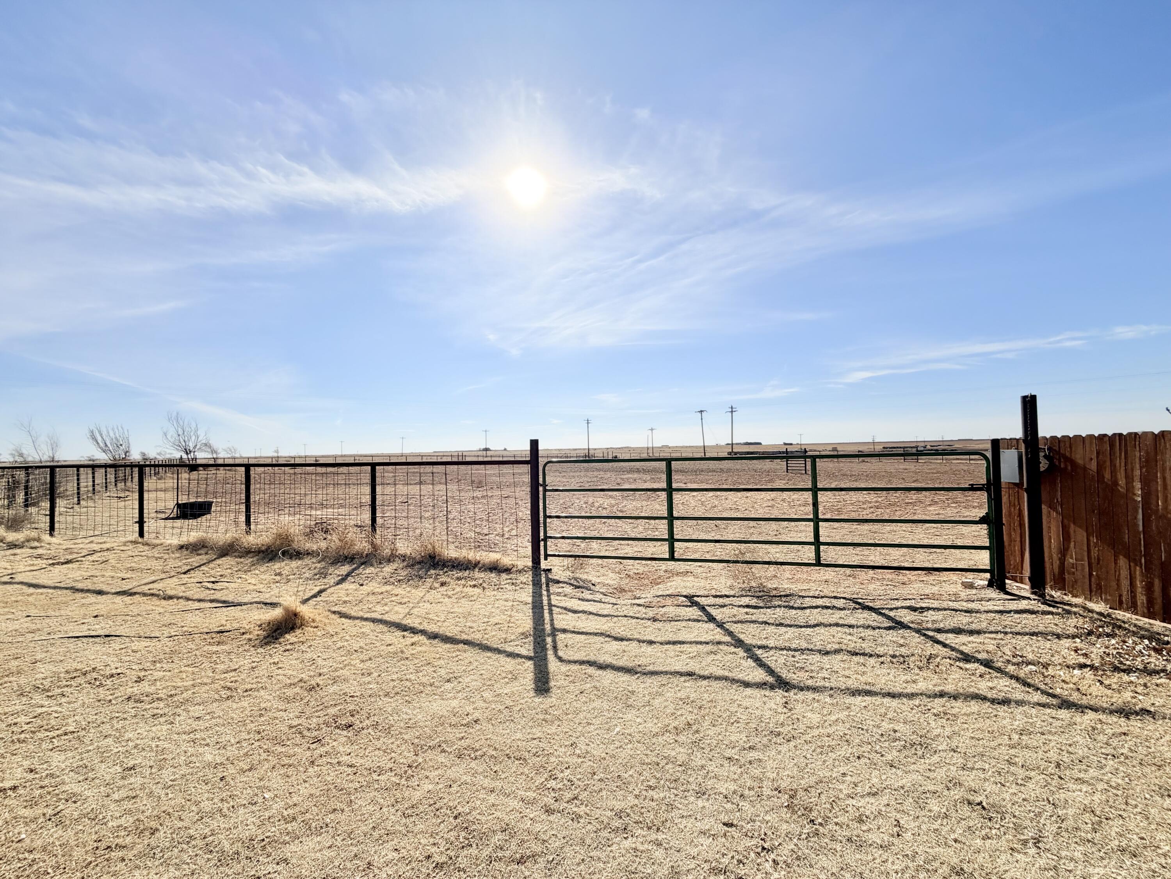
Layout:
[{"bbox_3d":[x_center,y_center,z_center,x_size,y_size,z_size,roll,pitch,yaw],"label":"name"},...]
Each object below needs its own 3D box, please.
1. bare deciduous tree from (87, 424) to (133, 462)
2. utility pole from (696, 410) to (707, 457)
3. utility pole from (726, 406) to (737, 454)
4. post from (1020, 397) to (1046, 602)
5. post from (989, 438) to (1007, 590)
[{"bbox_3d":[-34.217,0.887,34.000,2.500,3.900,2.600,-3,-2,45],"label":"bare deciduous tree"},{"bbox_3d":[22.165,-1.043,90.000,2.400,9.200,0.350,-4,-1,14],"label":"utility pole"},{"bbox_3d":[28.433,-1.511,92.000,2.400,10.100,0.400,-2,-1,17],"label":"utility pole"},{"bbox_3d":[4.463,0.570,4.720,0.117,2.000,0.117,-2,-1,14],"label":"post"},{"bbox_3d":[4.291,0.784,4.920,0.078,1.570,0.078,-2,-1,14],"label":"post"}]

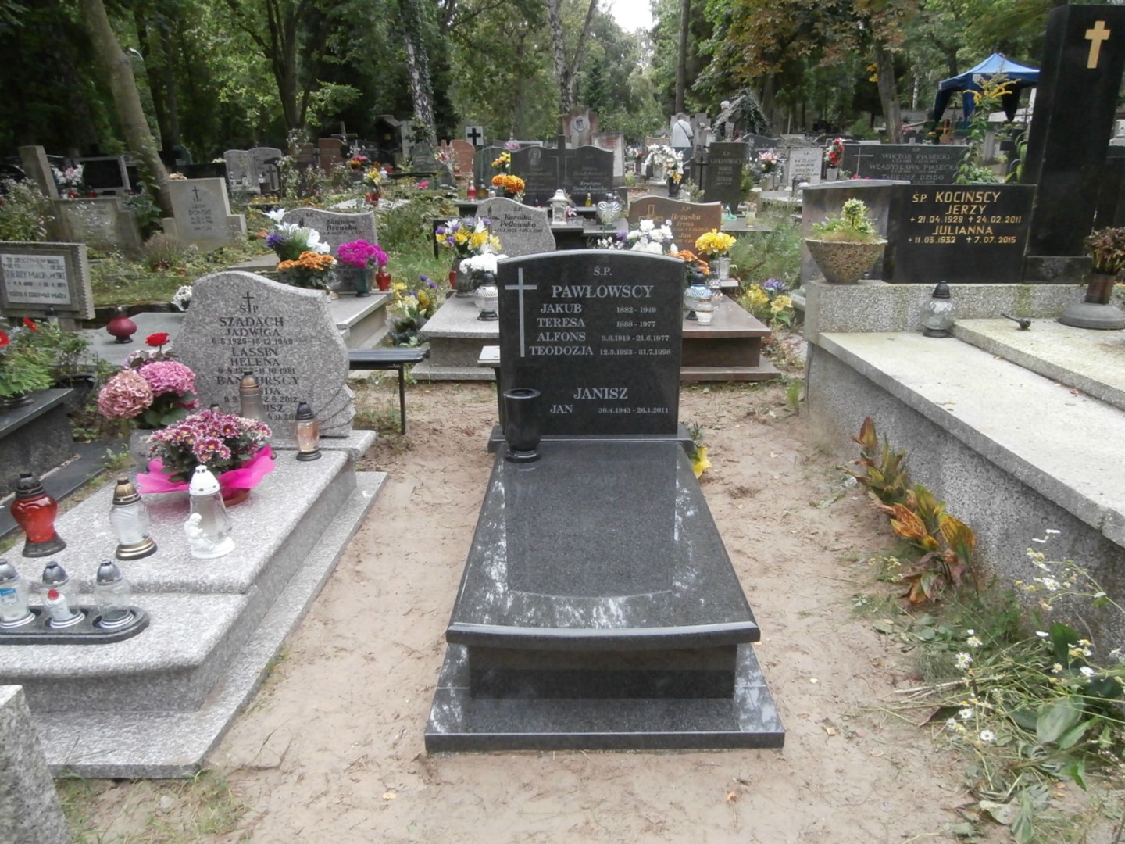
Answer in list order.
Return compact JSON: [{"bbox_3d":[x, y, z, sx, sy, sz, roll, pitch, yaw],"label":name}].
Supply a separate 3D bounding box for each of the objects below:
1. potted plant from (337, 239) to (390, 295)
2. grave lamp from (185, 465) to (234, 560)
[{"bbox_3d":[-1.782,-1.366,6.900,0.461,0.483,0.421,0,18,1],"label":"potted plant"},{"bbox_3d":[-1.232,0.296,2.699,0.162,0.304,0.157,4,18,14],"label":"grave lamp"}]

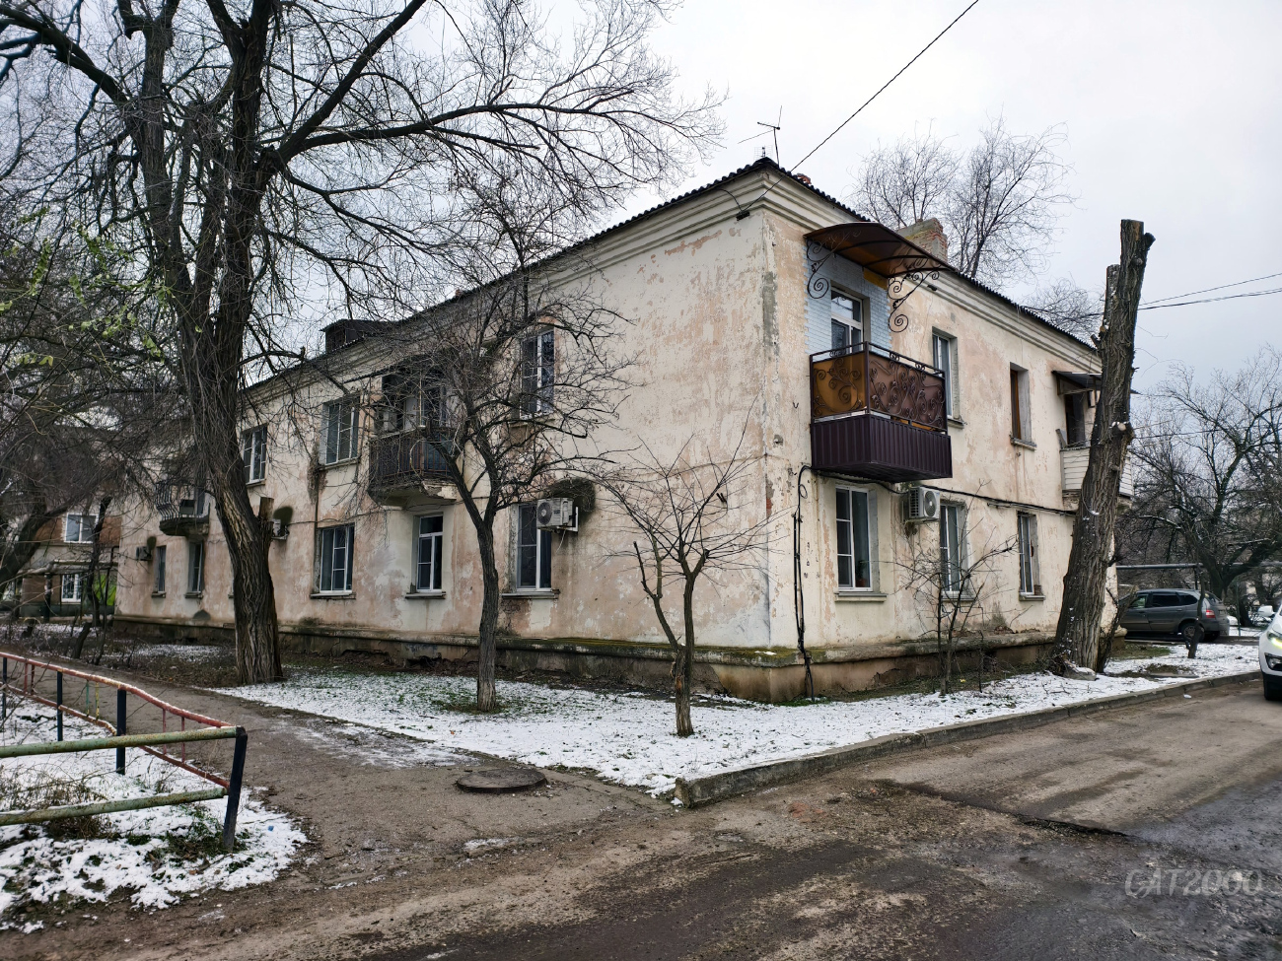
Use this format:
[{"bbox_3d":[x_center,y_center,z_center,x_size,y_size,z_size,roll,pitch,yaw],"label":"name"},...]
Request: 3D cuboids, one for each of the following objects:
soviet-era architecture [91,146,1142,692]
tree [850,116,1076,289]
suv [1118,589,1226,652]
[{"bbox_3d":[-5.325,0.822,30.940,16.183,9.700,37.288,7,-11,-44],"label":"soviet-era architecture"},{"bbox_3d":[11.778,-4.082,31.113,8.500,19.391,8.500,-3,-8,21],"label":"tree"},{"bbox_3d":[17.301,4.585,29.242,1.820,1.720,4.500,7,-11,-44],"label":"suv"}]

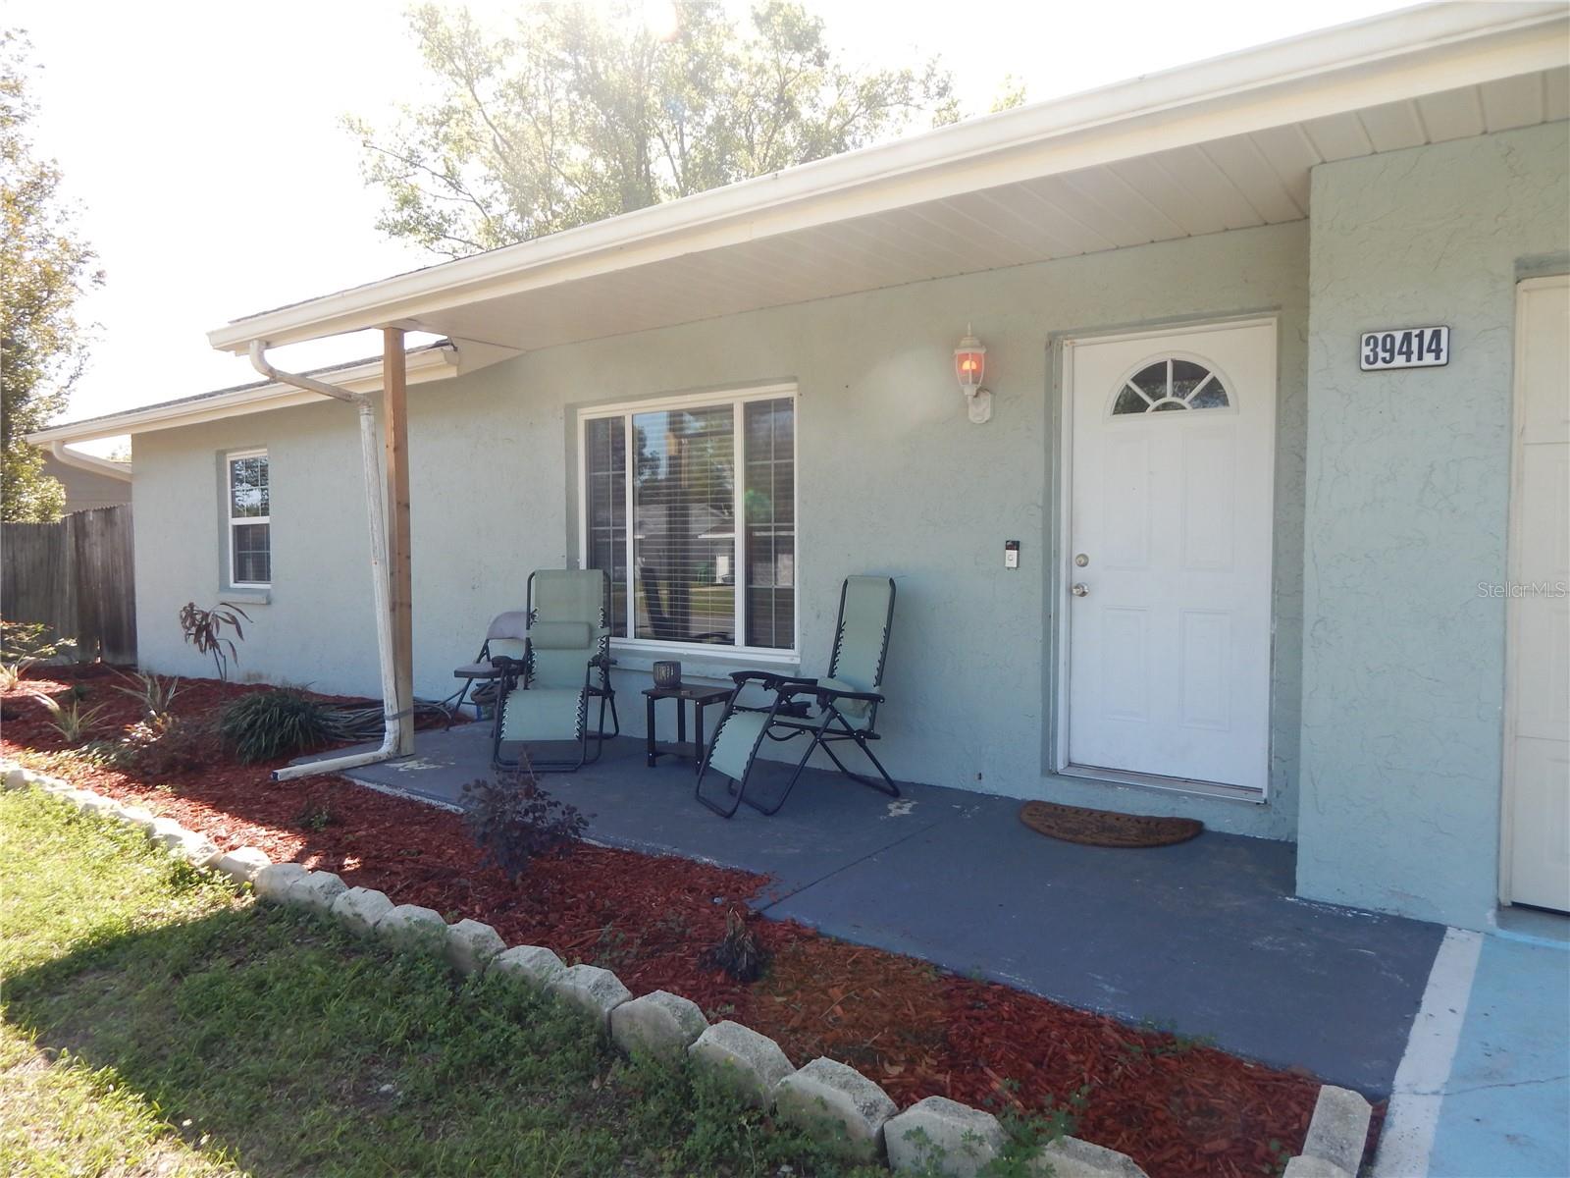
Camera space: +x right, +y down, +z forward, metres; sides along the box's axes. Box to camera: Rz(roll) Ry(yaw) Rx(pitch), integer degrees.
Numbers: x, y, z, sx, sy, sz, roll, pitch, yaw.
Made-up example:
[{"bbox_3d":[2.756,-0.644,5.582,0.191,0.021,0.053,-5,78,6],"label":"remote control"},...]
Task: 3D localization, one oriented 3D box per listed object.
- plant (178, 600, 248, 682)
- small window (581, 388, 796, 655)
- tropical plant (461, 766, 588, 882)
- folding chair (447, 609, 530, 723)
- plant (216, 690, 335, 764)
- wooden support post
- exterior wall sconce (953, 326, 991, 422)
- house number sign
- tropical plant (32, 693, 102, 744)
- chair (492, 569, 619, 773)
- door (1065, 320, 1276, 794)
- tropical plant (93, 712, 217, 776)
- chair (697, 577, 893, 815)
[{"bbox_3d":[-5.299,0.484,9.260,0.620,0.760,0.560,2,3,36],"label":"plant"},{"bbox_3d":[-0.648,-0.397,6.295,1.860,1.600,0.090,2,3,36],"label":"small window"},{"bbox_3d":[-1.011,0.906,3.870,0.470,0.450,0.450,0,3,0],"label":"tropical plant"},{"bbox_3d":[-1.993,0.573,6.825,0.460,0.770,0.480,1,3,27],"label":"folding chair"},{"bbox_3d":[-3.215,0.822,6.284,0.660,0.380,0.640,2,3,35],"label":"plant"},{"bbox_3d":[-2.306,-0.269,5.973,0.089,2.530,0.089,2,3,35],"label":"wooden support post"},{"bbox_3d":[0.904,-1.047,4.835,0.165,0.475,0.205,2,3,35],"label":"exterior wall sconce"},{"bbox_3d":[2.042,-0.794,3.292,0.252,0.130,0.018,2,3,36],"label":"house number sign"},{"bbox_3d":[-4.800,0.866,6.680,0.430,0.340,0.420,2,3,36],"label":"tropical plant"},{"bbox_3d":[-1.375,0.434,5.970,0.660,1.100,1.000,0,3,0],"label":"chair"},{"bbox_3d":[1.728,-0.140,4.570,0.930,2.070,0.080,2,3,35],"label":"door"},{"bbox_3d":[-3.777,0.878,5.976,0.660,0.310,0.600,2,3,35],"label":"tropical plant"},{"bbox_3d":[0.048,0.487,5.004,0.960,1.090,0.660,-2,3,-28],"label":"chair"}]

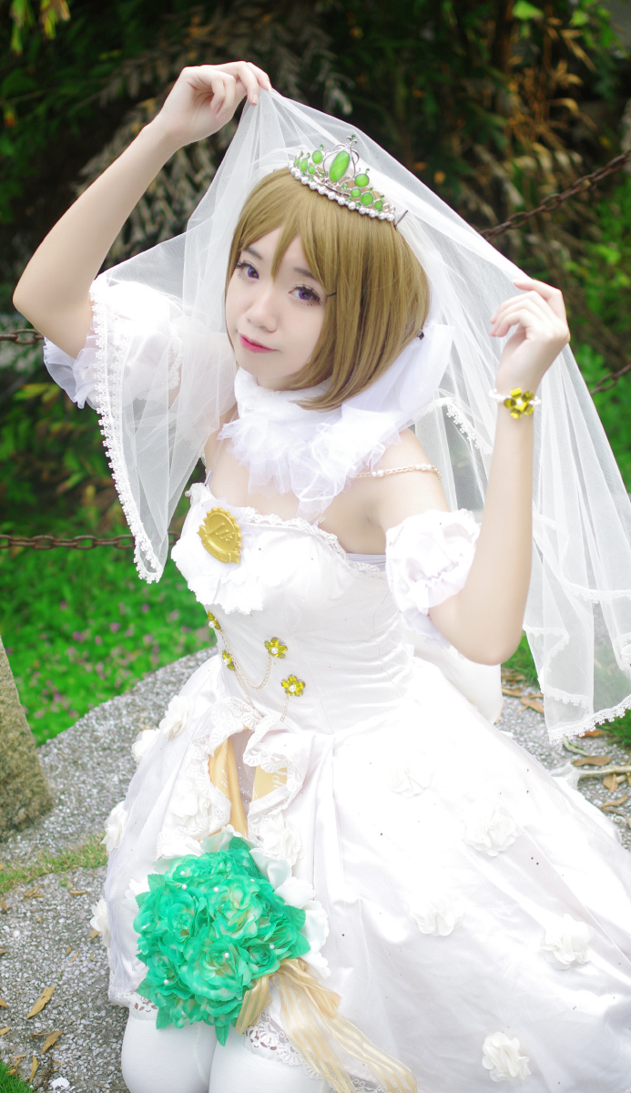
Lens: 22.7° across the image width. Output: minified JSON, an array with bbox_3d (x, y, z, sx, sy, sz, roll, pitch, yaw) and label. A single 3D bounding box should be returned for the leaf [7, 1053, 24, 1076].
[{"bbox_3d":[-0.336,0.582,1.772,0.018,0.014,0.032,6,24,22],"label":"leaf"}]

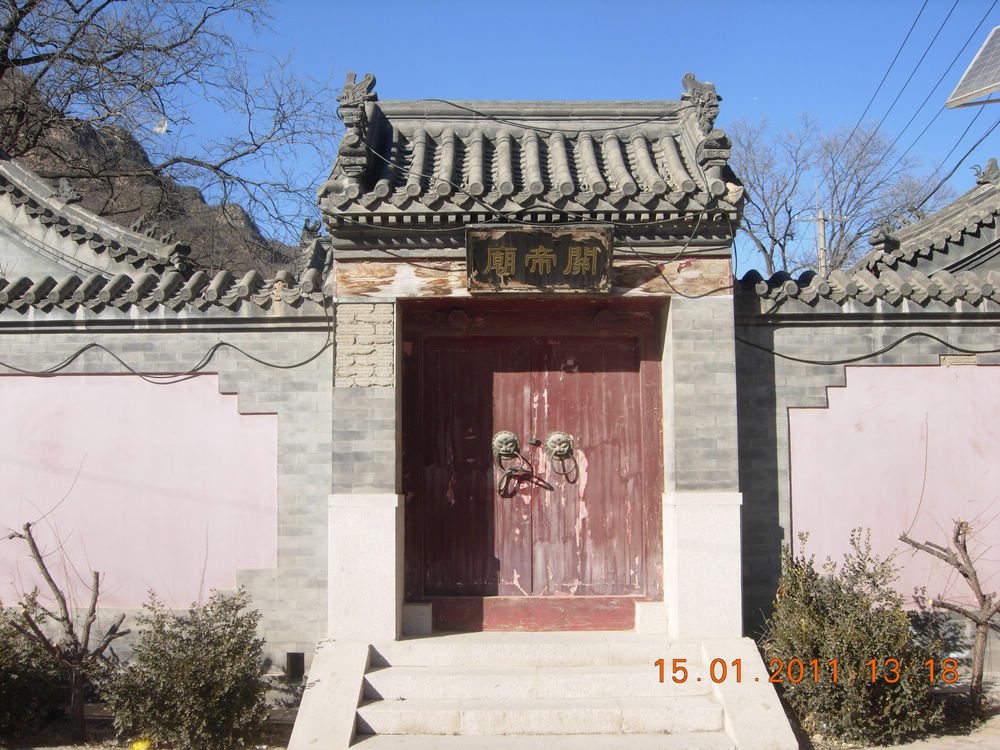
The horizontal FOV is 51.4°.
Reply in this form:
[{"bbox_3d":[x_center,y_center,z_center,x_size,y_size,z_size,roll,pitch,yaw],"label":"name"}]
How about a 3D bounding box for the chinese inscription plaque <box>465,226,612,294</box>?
[{"bbox_3d":[0.244,-0.700,6.346,0.885,0.400,0.070,0,13,-1],"label":"chinese inscription plaque"}]

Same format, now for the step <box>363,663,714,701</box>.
[{"bbox_3d":[0.220,1.740,5.899,1.940,0.135,0.280,0,-6,-1],"label":"step"}]

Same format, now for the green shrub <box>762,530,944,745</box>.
[{"bbox_3d":[2.040,1.454,6.001,1.040,1.140,0.880,0,-6,-1],"label":"green shrub"}]

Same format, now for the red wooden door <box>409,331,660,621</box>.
[{"bbox_3d":[0.223,0.635,6.734,1.630,1.870,0.120,0,-6,-1],"label":"red wooden door"}]

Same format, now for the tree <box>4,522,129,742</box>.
[{"bbox_3d":[-2.426,1.453,5.821,0.700,1.210,0.600,0,-6,-1],"label":"tree"}]

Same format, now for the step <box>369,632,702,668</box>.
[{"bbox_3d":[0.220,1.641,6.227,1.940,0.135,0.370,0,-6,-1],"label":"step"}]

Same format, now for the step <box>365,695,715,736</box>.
[{"bbox_3d":[0.221,1.844,5.621,1.940,0.135,0.280,0,-6,-1],"label":"step"}]

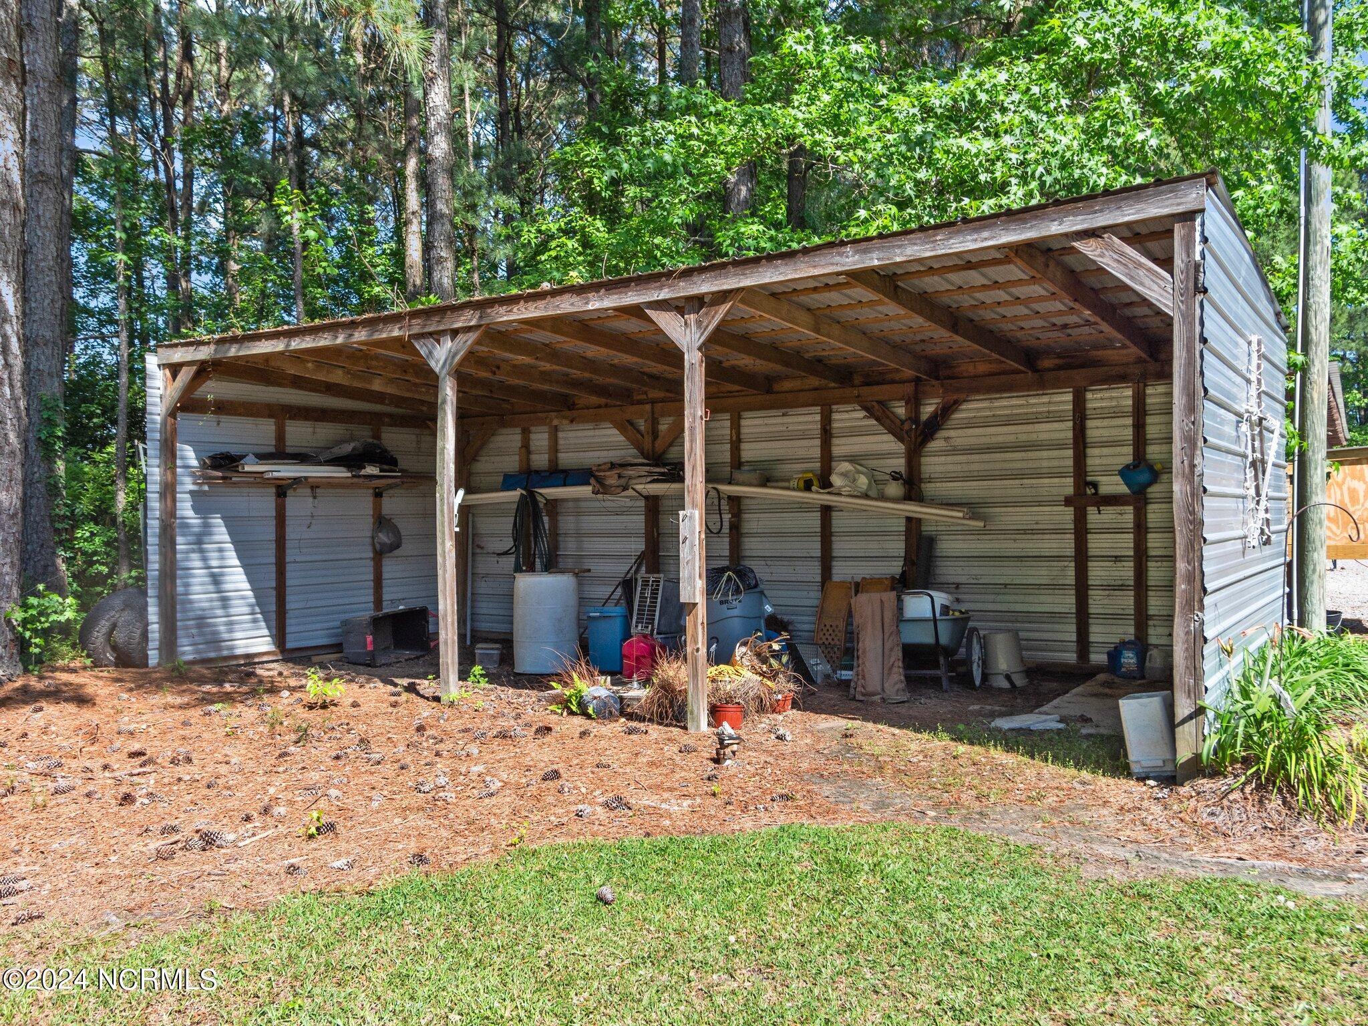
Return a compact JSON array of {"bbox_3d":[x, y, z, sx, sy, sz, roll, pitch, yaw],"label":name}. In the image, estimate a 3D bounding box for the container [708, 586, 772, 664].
[{"bbox_3d":[0.413,0.984,9.300,0.660,0.700,0.570,-3,0,3],"label":"container"}]

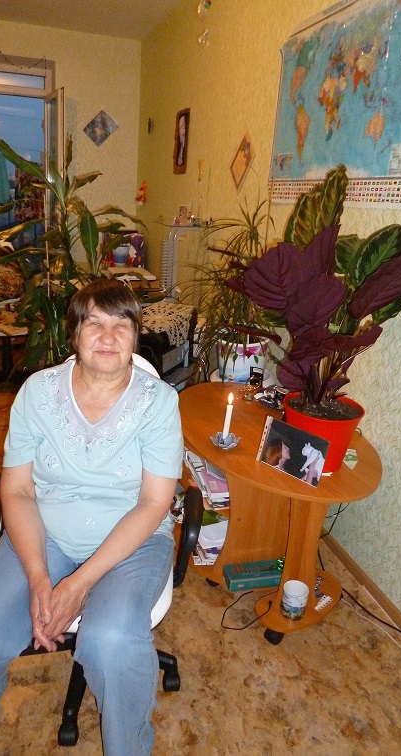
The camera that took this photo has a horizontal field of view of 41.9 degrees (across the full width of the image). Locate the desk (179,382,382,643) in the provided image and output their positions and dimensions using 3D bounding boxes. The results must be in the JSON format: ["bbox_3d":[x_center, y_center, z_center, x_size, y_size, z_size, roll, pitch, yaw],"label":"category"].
[{"bbox_3d":[0.202,0.457,1.837,0.600,0.620,0.900,-5,20,-23],"label":"desk"}]

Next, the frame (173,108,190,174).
[{"bbox_3d":[-0.154,-1.784,3.978,0.030,0.440,0.310,-2,20,-17],"label":"frame"}]

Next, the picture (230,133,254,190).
[{"bbox_3d":[0.224,-1.180,2.862,0.020,0.290,0.310,-2,20,-17],"label":"picture"}]

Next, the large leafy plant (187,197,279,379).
[{"bbox_3d":[0.156,-0.377,2.306,0.470,0.820,0.450,-2,20,-17],"label":"large leafy plant"}]

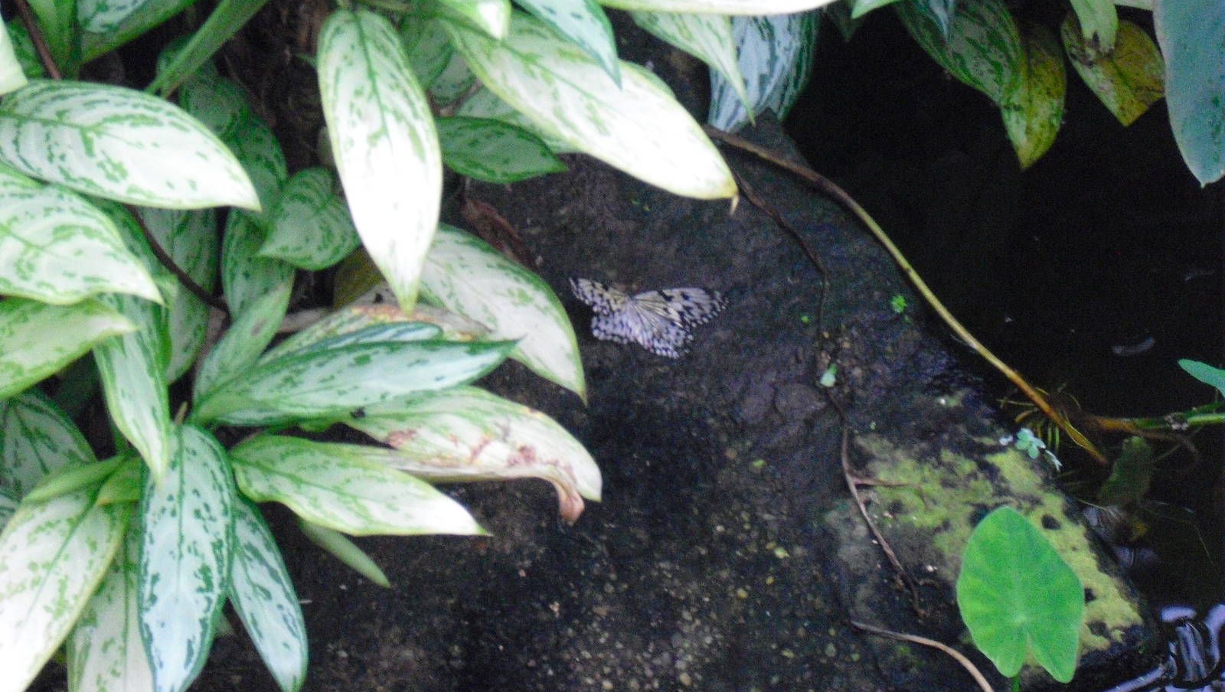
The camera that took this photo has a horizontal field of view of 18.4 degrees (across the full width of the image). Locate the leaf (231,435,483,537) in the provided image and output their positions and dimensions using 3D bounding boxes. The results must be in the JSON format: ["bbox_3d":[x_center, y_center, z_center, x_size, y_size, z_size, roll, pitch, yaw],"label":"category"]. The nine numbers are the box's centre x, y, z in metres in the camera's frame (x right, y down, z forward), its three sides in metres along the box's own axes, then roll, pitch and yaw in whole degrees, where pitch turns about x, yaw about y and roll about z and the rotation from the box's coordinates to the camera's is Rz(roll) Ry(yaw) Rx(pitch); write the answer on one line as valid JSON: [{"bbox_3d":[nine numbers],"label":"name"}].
[{"bbox_3d":[-0.162,0.089,2.420,0.172,0.025,0.049,15,62,12],"label":"leaf"}]

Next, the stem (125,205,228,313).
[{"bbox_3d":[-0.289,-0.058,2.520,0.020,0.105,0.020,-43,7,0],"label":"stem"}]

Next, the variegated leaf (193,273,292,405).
[{"bbox_3d":[-0.237,-0.004,2.430,0.036,0.106,0.020,46,14,34],"label":"variegated leaf"}]

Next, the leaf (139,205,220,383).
[{"bbox_3d":[-0.292,-0.037,2.540,0.064,0.028,0.129,6,74,-10],"label":"leaf"}]

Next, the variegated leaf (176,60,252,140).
[{"bbox_3d":[-0.277,-0.164,2.620,0.060,0.085,0.025,-11,15,-8],"label":"variegated leaf"}]

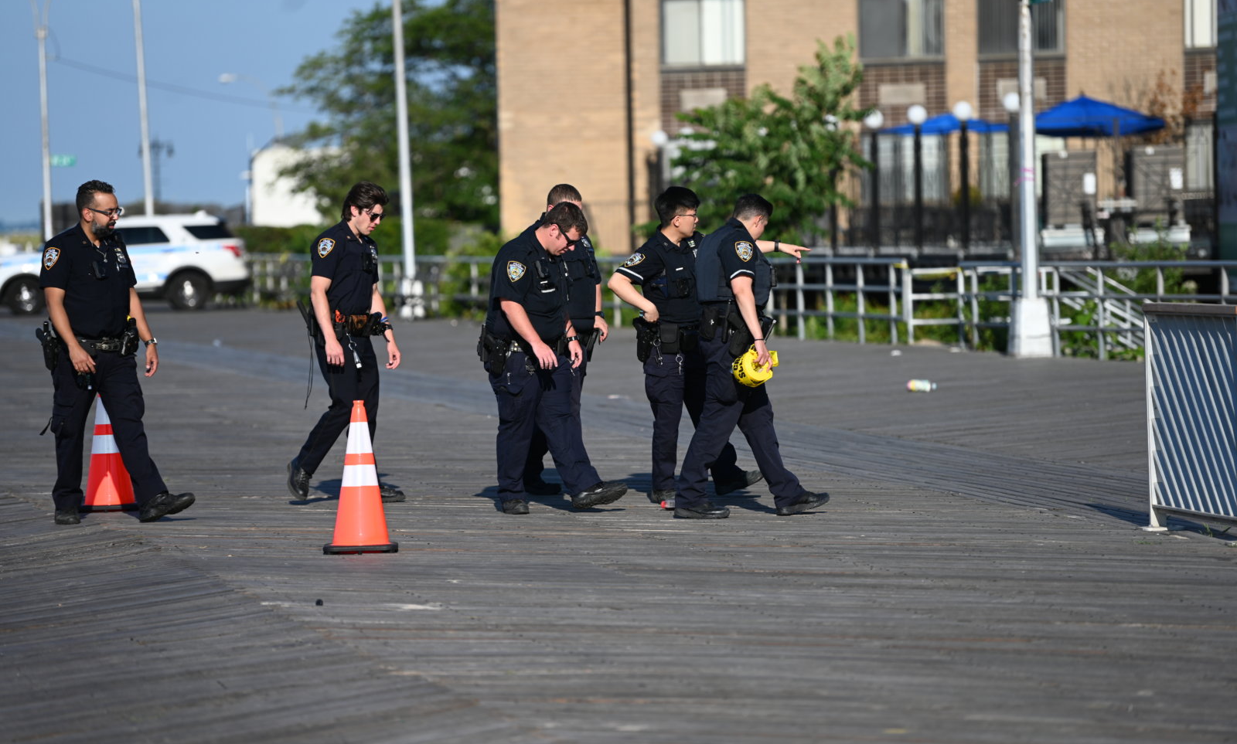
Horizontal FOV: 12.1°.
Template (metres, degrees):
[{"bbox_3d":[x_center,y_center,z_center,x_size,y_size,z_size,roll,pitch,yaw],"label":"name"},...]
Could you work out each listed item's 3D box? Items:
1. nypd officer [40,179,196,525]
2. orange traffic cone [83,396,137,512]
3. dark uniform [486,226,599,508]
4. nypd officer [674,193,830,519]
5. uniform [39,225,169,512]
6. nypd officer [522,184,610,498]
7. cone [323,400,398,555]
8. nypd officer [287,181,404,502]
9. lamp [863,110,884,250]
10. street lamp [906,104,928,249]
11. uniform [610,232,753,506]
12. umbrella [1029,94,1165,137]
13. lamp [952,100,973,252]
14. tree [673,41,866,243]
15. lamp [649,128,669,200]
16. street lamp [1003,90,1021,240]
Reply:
[{"bbox_3d":[-2.659,-0.105,31.000,0.700,1.800,0.640,1,2,45],"label":"nypd officer"},{"bbox_3d":[-2.750,0.392,31.600,0.360,0.711,0.360,-1,2,0],"label":"orange traffic cone"},{"bbox_3d":[-0.400,-0.041,30.800,0.560,1.470,0.560,0,2,33],"label":"dark uniform"},{"bbox_3d":[0.687,-0.082,30.200,0.760,1.680,0.520,-2,2,-21],"label":"nypd officer"},{"bbox_3d":[-2.726,-0.013,31.000,0.560,1.530,0.600,1,2,45],"label":"uniform"},{"bbox_3d":[-0.289,-0.183,32.600,0.560,1.750,0.580,0,2,40],"label":"nypd officer"},{"bbox_3d":[-1.206,0.489,27.350,0.360,0.711,0.360,-1,2,0],"label":"cone"},{"bbox_3d":[-1.542,-0.169,33.000,0.680,1.800,0.560,0,2,30],"label":"nypd officer"},{"bbox_3d":[3.931,-2.946,90.000,0.320,2.150,0.320,-1,2,0],"label":"lamp"},{"bbox_3d":[4.762,-3.098,93.000,0.310,2.370,0.310,-1,2,0],"label":"street lamp"},{"bbox_3d":[0.361,-0.045,32.300,0.600,1.460,0.620,0,2,38],"label":"uniform"},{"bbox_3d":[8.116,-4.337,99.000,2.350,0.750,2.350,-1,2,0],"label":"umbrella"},{"bbox_3d":[5.379,-3.068,91.200,0.310,2.370,0.310,-1,2,0],"label":"lamp"},{"bbox_3d":[1.993,-2.488,79.000,2.800,4.000,2.700,-1,2,0],"label":"tree"},{"bbox_3d":[0.766,-3.451,109.000,0.320,2.150,0.320,-1,2,0],"label":"lamp"},{"bbox_3d":[5.461,-2.812,81.000,0.320,2.150,0.320,-1,2,0],"label":"street lamp"}]

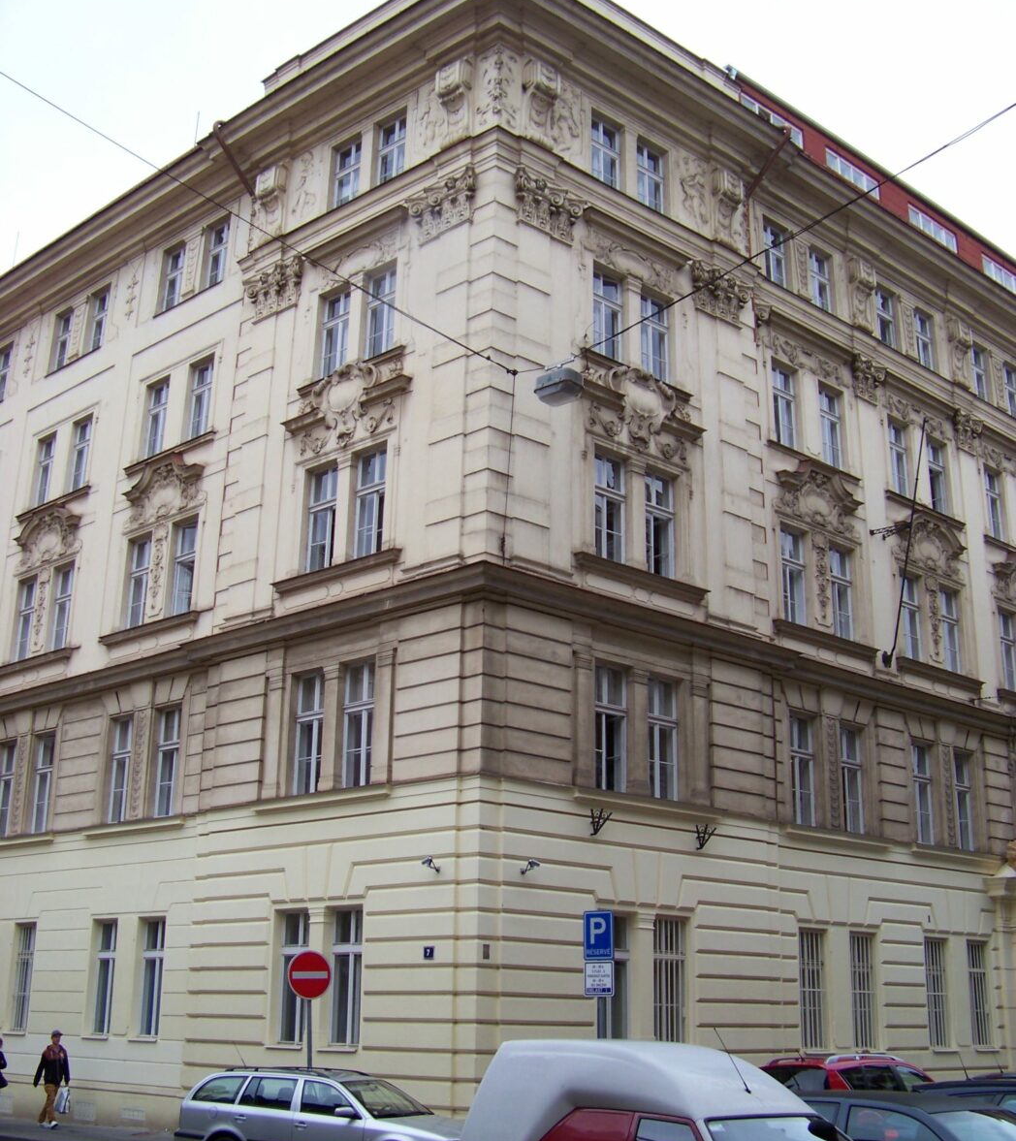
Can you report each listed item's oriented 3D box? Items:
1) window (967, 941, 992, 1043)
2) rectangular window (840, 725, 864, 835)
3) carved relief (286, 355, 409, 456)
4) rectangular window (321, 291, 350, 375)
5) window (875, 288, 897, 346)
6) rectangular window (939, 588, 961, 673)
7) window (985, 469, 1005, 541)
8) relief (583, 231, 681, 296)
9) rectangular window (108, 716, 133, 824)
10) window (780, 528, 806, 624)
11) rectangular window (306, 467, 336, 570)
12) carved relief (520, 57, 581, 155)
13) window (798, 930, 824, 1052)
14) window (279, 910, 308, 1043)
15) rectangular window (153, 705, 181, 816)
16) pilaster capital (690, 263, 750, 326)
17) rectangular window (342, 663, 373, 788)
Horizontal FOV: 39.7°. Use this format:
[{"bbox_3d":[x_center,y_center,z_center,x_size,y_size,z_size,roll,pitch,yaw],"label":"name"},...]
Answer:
[{"bbox_3d":[10.504,9.485,31.644,0.876,2.232,0.180,16,-23,-39],"label":"window"},{"bbox_3d":[7.201,4.397,29.801,0.930,2.230,0.180,16,-23,-40],"label":"rectangular window"},{"bbox_3d":[-3.057,-3.187,27.110,3.389,1.691,0.420,-15,-23,41],"label":"carved relief"},{"bbox_3d":[-3.382,-4.719,28.330,0.970,1.930,0.200,-15,-23,41],"label":"rectangular window"},{"bbox_3d":[9.218,-6.176,34.821,0.907,1.554,0.160,16,-23,-39],"label":"window"},{"bbox_3d":[10.584,1.444,33.958,0.970,2.130,0.200,16,-23,-40],"label":"rectangular window"},{"bbox_3d":[12.534,-1.699,36.643,0.960,1.870,0.180,16,-23,-40],"label":"window"},{"bbox_3d":[2.516,-6.054,27.699,2.770,0.700,0.140,16,-23,-40],"label":"relief"},{"bbox_3d":[-8.206,4.296,30.233,0.970,2.320,0.200,-15,-23,41],"label":"rectangular window"},{"bbox_3d":[6.075,0.192,30.338,0.985,2.272,0.180,16,-23,-39],"label":"window"},{"bbox_3d":[-3.541,-0.941,27.381,0.945,2.259,0.180,-15,-23,41],"label":"rectangular window"},{"bbox_3d":[0.973,-8.768,26.867,1.530,1.570,0.400,16,-23,-40],"label":"carved relief"},{"bbox_3d":[5.828,8.142,27.449,0.930,2.260,0.200,16,-23,-40],"label":"window"},{"bbox_3d":[-3.659,7.066,24.488,0.920,2.180,0.180,-15,-23,41],"label":"window"},{"bbox_3d":[-6.777,3.879,28.733,0.950,2.240,0.200,-15,-23,41],"label":"rectangular window"},{"bbox_3d":[4.511,-5.848,29.954,1.600,1.120,0.420,16,-23,-40],"label":"pilaster capital"},{"bbox_3d":[-2.511,2.719,24.855,0.938,2.256,0.160,-15,-23,40],"label":"rectangular window"}]

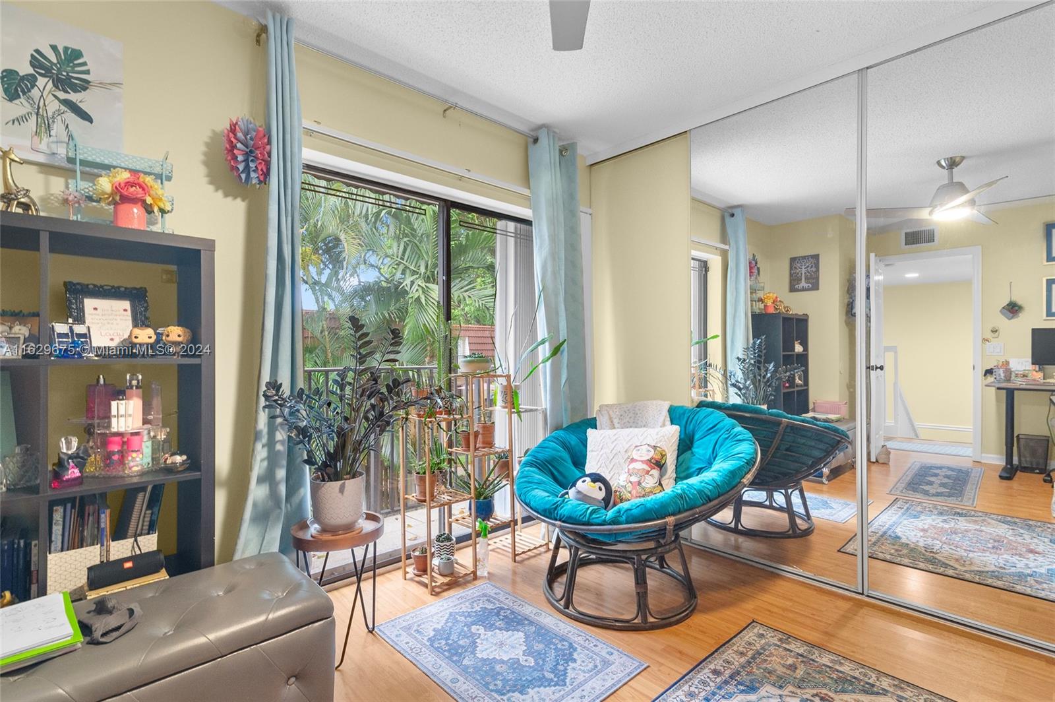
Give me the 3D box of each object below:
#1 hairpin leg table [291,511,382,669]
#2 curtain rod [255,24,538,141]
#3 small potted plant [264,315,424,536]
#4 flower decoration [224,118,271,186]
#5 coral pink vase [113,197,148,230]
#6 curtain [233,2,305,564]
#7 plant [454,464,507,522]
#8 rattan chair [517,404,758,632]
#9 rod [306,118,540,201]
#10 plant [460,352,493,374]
[{"bbox_3d":[-0.707,0.879,1.761,0.330,0.467,0.330,-1,0,-42],"label":"hairpin leg table"},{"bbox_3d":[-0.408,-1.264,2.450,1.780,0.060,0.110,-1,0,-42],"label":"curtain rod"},{"bbox_3d":[-0.680,0.258,1.733,0.580,0.790,0.560,0,0,-22],"label":"small potted plant"},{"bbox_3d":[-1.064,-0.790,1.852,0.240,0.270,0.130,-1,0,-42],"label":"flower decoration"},{"bbox_3d":[-1.255,-0.418,1.482,0.088,0.140,0.088,0,0,0],"label":"coral pink vase"},{"bbox_3d":[-1.036,-0.125,1.843,0.330,2.450,0.160,-1,0,-42],"label":"curtain"},{"bbox_3d":[-0.234,0.733,2.442,0.270,0.300,0.250,0,0,0],"label":"plant"},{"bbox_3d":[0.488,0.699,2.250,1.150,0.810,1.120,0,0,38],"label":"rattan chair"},{"bbox_3d":[-0.286,-0.968,2.608,1.980,0.050,0.055,-1,0,-42],"label":"rod"},{"bbox_3d":[-0.264,0.060,2.416,0.170,0.110,0.170,0,0,0],"label":"plant"}]

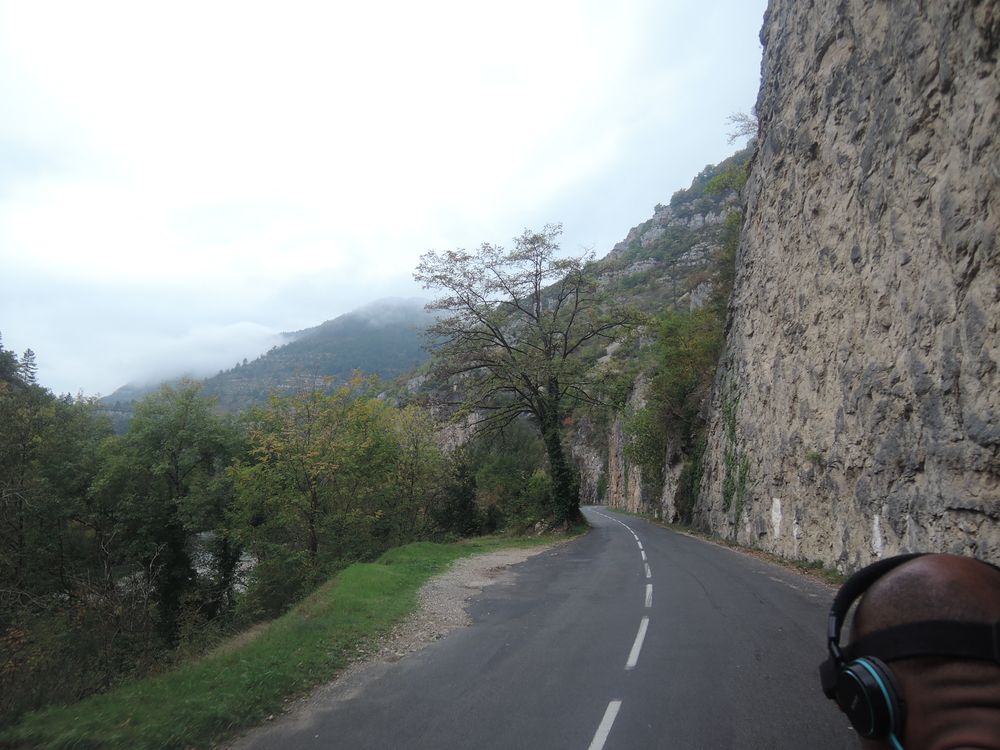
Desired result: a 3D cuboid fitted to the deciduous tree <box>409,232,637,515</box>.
[{"bbox_3d":[1.600,-0.200,43.200,14.000,18.600,13.000,0,-10,0],"label":"deciduous tree"}]

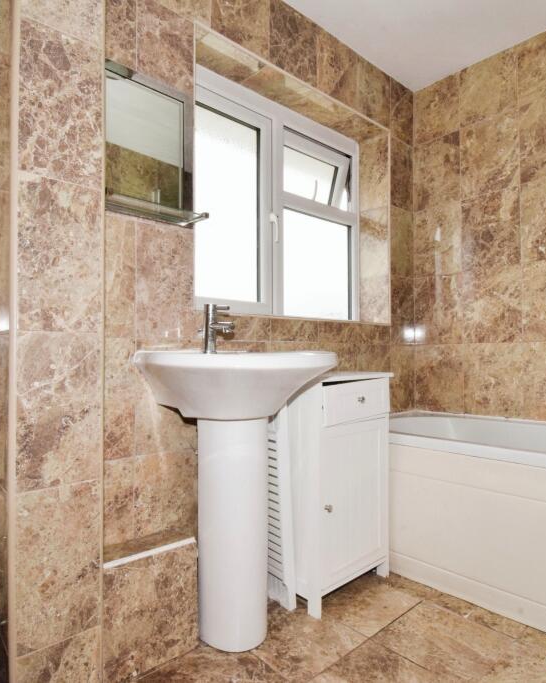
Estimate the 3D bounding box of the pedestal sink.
[{"bbox_3d":[-0.092,0.463,1.223,0.559,0.865,0.473,1,-2,-40],"label":"pedestal sink"}]

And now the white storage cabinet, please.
[{"bbox_3d":[0.217,0.515,1.612,0.426,0.783,0.278,1,-2,-40],"label":"white storage cabinet"}]

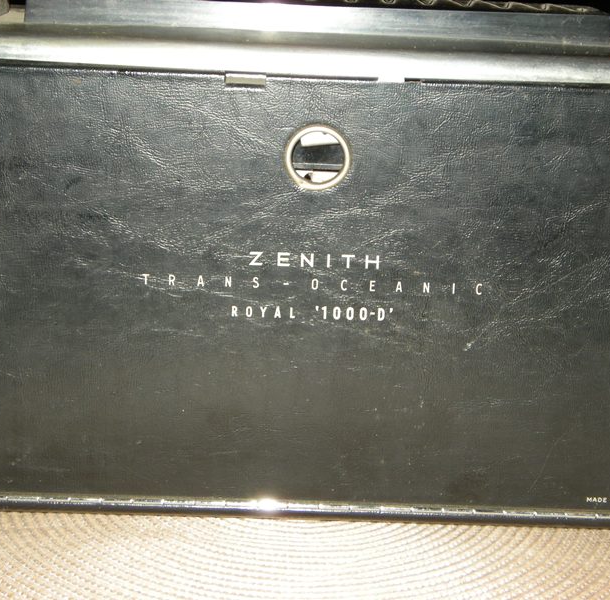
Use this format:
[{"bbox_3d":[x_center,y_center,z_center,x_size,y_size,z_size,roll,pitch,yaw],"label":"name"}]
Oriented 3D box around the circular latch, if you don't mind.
[{"bbox_3d":[0.005,-0.055,0.545,0.025,0.026,0.006,2,14,0],"label":"circular latch"}]

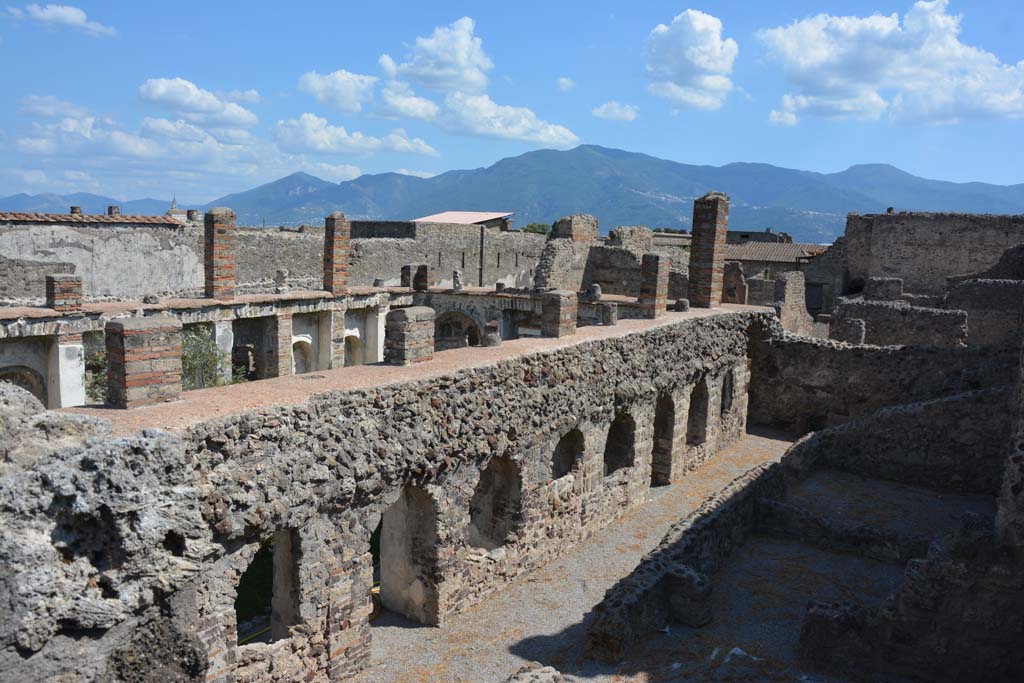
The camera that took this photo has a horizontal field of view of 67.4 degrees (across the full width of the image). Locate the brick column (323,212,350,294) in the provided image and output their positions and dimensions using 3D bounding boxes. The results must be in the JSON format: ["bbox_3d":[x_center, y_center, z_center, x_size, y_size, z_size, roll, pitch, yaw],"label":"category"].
[{"bbox_3d":[-5.100,-2.562,22.329,0.378,2.346,0.638,6,9,34],"label":"brick column"}]

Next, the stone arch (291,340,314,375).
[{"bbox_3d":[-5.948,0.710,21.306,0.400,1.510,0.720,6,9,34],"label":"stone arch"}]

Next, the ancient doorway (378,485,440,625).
[{"bbox_3d":[-1.489,2.534,8.893,0.758,1.849,1.153,6,9,34],"label":"ancient doorway"}]

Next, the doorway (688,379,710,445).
[{"bbox_3d":[3.420,1.313,14.933,0.434,1.318,0.977,8,10,34],"label":"doorway"}]

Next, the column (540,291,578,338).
[{"bbox_3d":[0.842,-0.491,13.532,0.365,0.780,0.596,6,9,34],"label":"column"}]

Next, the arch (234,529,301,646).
[{"bbox_3d":[-2.243,2.074,6.690,0.419,0.915,0.653,8,10,34],"label":"arch"}]

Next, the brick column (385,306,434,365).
[{"bbox_3d":[-1.353,-0.083,10.132,0.349,0.732,0.556,6,9,34],"label":"brick column"}]

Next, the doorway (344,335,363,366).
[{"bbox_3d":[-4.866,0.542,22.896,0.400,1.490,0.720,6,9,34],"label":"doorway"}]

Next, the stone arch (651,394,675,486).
[{"bbox_3d":[2.494,1.751,13.653,0.434,1.690,0.853,8,10,34],"label":"stone arch"}]

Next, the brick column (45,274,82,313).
[{"bbox_3d":[-8.385,-0.935,14.392,0.305,0.668,0.499,8,10,34],"label":"brick column"}]

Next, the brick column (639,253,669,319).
[{"bbox_3d":[2.781,-1.083,14.903,0.329,1.250,0.518,8,10,34],"label":"brick column"}]

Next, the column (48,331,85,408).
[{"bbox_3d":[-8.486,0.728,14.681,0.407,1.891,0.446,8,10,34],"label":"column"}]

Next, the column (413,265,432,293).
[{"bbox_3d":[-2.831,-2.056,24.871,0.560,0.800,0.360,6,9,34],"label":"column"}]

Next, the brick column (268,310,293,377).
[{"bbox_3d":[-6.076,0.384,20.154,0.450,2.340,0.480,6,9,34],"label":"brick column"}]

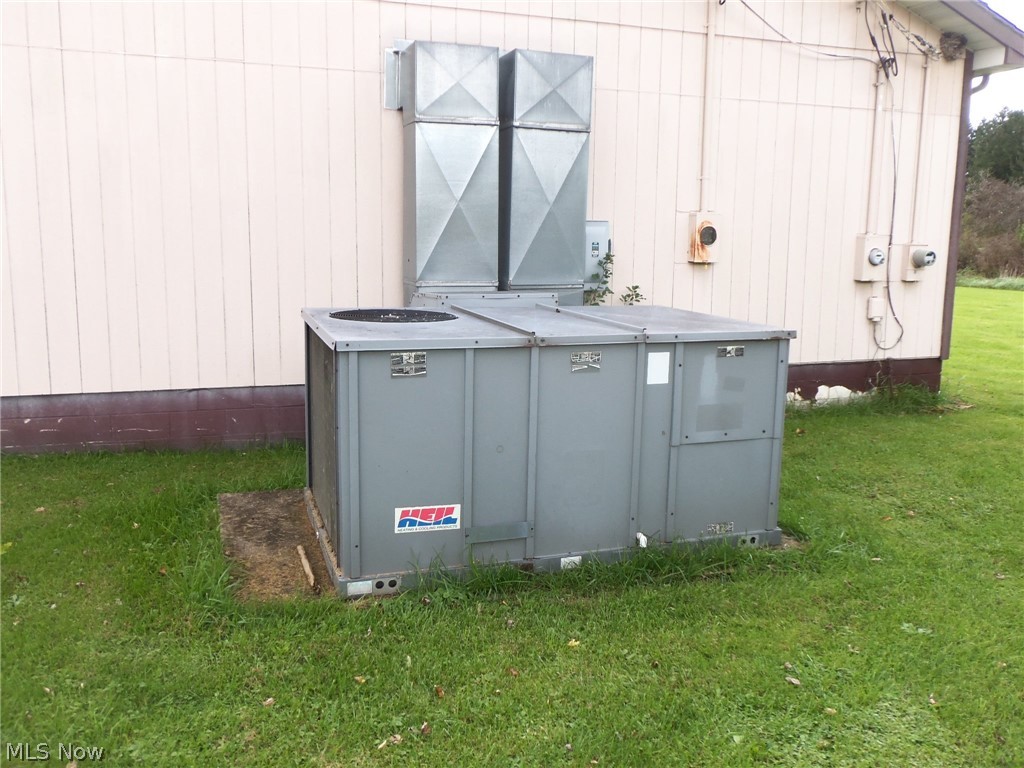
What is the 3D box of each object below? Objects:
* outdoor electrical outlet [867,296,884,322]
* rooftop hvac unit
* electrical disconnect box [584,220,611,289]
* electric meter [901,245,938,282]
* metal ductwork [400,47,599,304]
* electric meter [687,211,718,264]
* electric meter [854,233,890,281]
[{"bbox_3d":[3.612,-0.748,8.226,0.155,0.255,0.075,-2,10,-18],"label":"outdoor electrical outlet"},{"bbox_3d":[0.107,0.221,4.616,2.303,1.150,1.490,-2,10,-18],"label":"rooftop hvac unit"},{"bbox_3d":[0.693,-1.106,7.141,0.245,0.575,0.150,-2,10,-18],"label":"electrical disconnect box"},{"bbox_3d":[4.034,-1.190,8.194,0.200,0.360,0.260,-2,10,-18],"label":"electric meter"},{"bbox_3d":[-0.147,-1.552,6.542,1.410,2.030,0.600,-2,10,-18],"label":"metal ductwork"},{"bbox_3d":[1.731,-1.314,7.466,0.225,0.445,0.130,-2,10,-18],"label":"electric meter"},{"bbox_3d":[3.541,-1.214,8.056,0.290,0.440,0.200,-2,10,-18],"label":"electric meter"}]

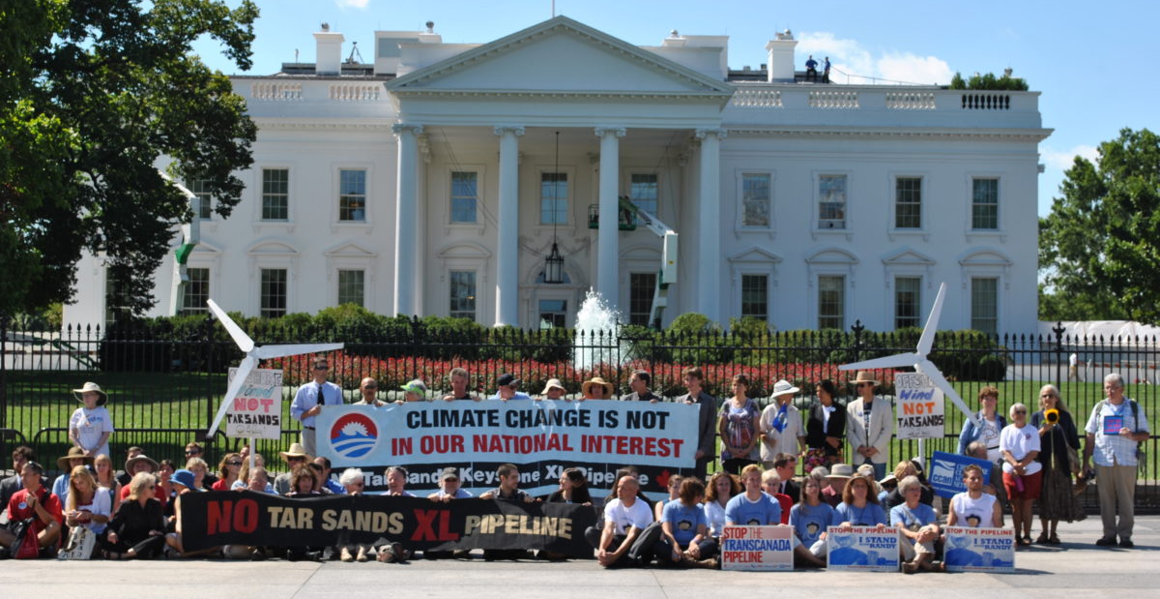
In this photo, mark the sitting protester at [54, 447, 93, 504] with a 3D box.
[{"bbox_3d":[-5.219,2.020,21.000,0.540,0.993,0.720,1,-2,-6],"label":"sitting protester"}]

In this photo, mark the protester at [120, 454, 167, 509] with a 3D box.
[{"bbox_3d":[-4.376,2.027,20.364,0.580,0.890,0.750,1,-2,-5],"label":"protester"}]

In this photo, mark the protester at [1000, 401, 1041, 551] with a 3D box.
[{"bbox_3d":[4.538,1.802,20.939,0.430,1.461,0.330,1,-3,-3],"label":"protester"}]

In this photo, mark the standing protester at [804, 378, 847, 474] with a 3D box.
[{"bbox_3d":[2.656,1.695,22.045,0.480,1.648,0.360,1,-3,-3],"label":"standing protester"}]

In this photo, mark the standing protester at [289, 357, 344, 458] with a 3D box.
[{"bbox_3d":[-2.829,1.537,21.800,0.580,1.841,0.420,1,-3,-6],"label":"standing protester"}]

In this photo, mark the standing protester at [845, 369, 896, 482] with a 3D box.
[{"bbox_3d":[3.217,1.699,22.640,0.550,1.795,0.380,0,-3,5],"label":"standing protester"}]

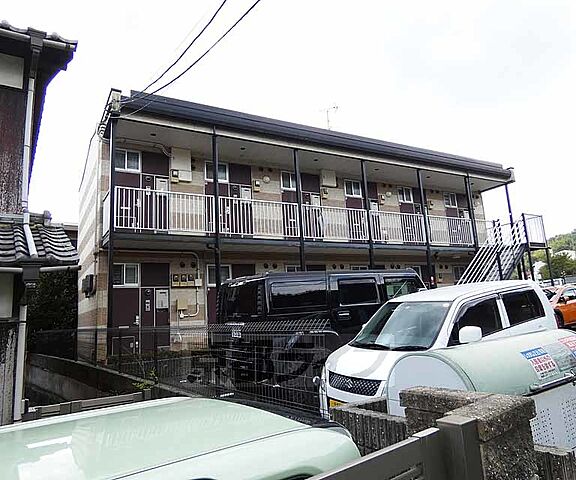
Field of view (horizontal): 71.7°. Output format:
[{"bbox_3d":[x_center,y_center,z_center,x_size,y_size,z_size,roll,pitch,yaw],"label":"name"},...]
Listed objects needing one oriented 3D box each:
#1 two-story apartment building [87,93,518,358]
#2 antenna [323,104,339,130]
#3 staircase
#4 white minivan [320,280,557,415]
[{"bbox_3d":[0.872,0.641,16.949,16.632,7.155,8.775,2,-11,-30],"label":"two-story apartment building"},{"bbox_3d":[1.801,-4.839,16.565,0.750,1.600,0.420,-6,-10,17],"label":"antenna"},{"bbox_3d":[7.498,1.232,15.097,4.263,4.496,1.299,2,-11,-29],"label":"staircase"},{"bbox_3d":[2.062,1.477,5.192,3.400,1.650,1.500,0,-10,-33],"label":"white minivan"}]

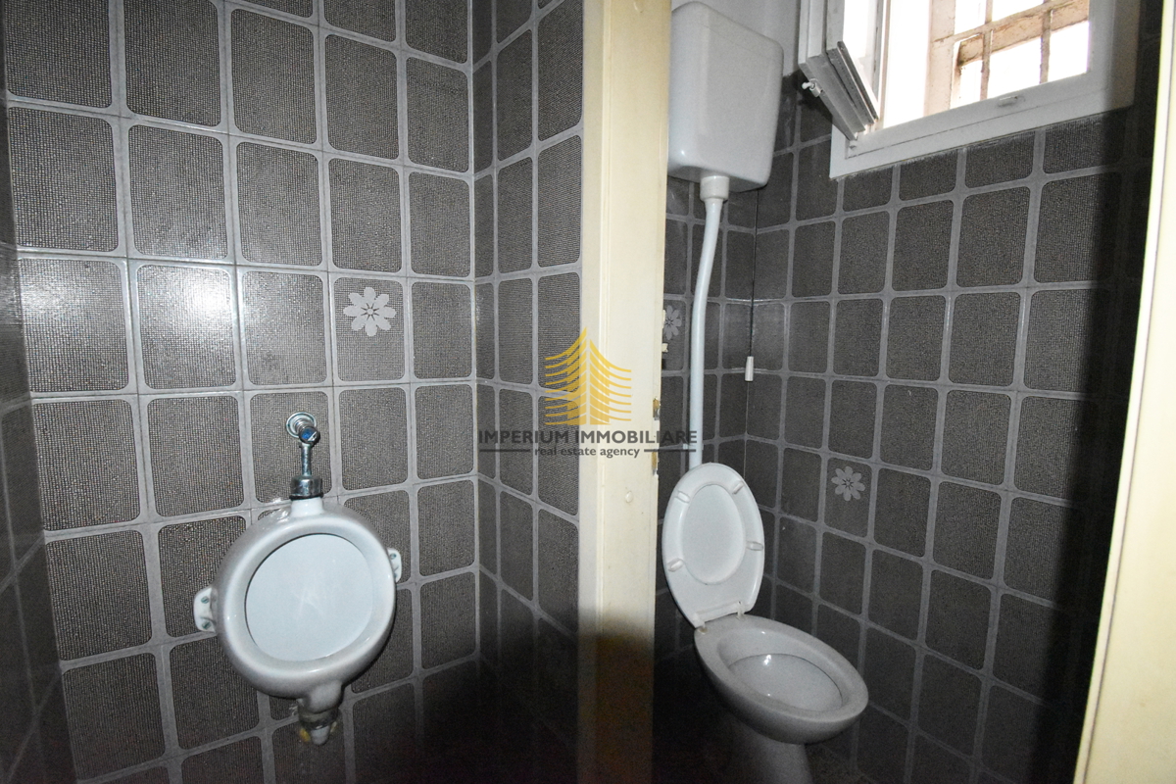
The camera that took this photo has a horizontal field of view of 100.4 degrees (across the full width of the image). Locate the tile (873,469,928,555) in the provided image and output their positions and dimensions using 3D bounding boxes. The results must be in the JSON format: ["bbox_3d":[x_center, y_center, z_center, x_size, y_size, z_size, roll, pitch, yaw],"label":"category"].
[{"bbox_3d":[0.789,0.303,1.236,0.010,0.201,0.120,-3,7,-33],"label":"tile"}]

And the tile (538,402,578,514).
[{"bbox_3d":[-0.053,0.104,0.851,0.010,0.200,0.130,-4,8,-37],"label":"tile"}]

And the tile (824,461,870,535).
[{"bbox_3d":[0.740,0.299,1.399,0.012,0.203,0.131,-3,7,-32],"label":"tile"}]

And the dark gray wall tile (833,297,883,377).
[{"bbox_3d":[0.709,-0.140,1.283,0.010,0.194,0.114,-4,7,-36],"label":"dark gray wall tile"}]

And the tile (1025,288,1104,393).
[{"bbox_3d":[0.939,-0.101,0.969,0.010,0.199,0.113,-3,7,-33],"label":"tile"}]

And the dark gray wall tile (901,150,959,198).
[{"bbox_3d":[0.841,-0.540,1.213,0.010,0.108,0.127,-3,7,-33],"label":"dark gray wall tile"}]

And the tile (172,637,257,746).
[{"bbox_3d":[-0.695,0.558,0.918,0.131,0.203,0.012,-3,7,-32],"label":"tile"}]

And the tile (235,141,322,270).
[{"bbox_3d":[-0.573,-0.345,0.916,0.131,0.211,0.010,-3,7,-31],"label":"tile"}]

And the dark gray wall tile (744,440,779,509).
[{"bbox_3d":[0.547,0.260,1.545,0.010,0.194,0.122,-4,7,-36],"label":"dark gray wall tile"}]

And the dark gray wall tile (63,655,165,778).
[{"bbox_3d":[-0.827,0.571,0.862,0.119,0.211,0.010,-3,7,-31],"label":"dark gray wall tile"}]

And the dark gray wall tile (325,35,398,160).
[{"bbox_3d":[-0.423,-0.548,0.923,0.119,0.192,0.010,-3,7,-31],"label":"dark gray wall tile"}]

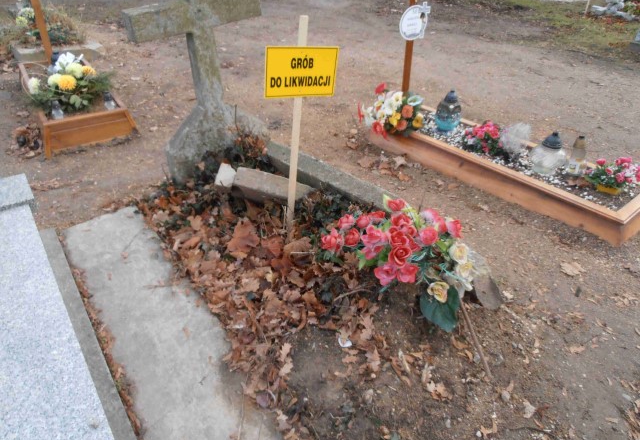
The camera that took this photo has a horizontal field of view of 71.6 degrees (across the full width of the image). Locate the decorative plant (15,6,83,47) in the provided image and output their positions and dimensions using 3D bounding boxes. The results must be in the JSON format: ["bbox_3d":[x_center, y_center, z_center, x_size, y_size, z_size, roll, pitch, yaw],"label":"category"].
[{"bbox_3d":[-3.750,-2.680,6.130,0.820,0.440,0.600,-18,38,-24],"label":"decorative plant"}]

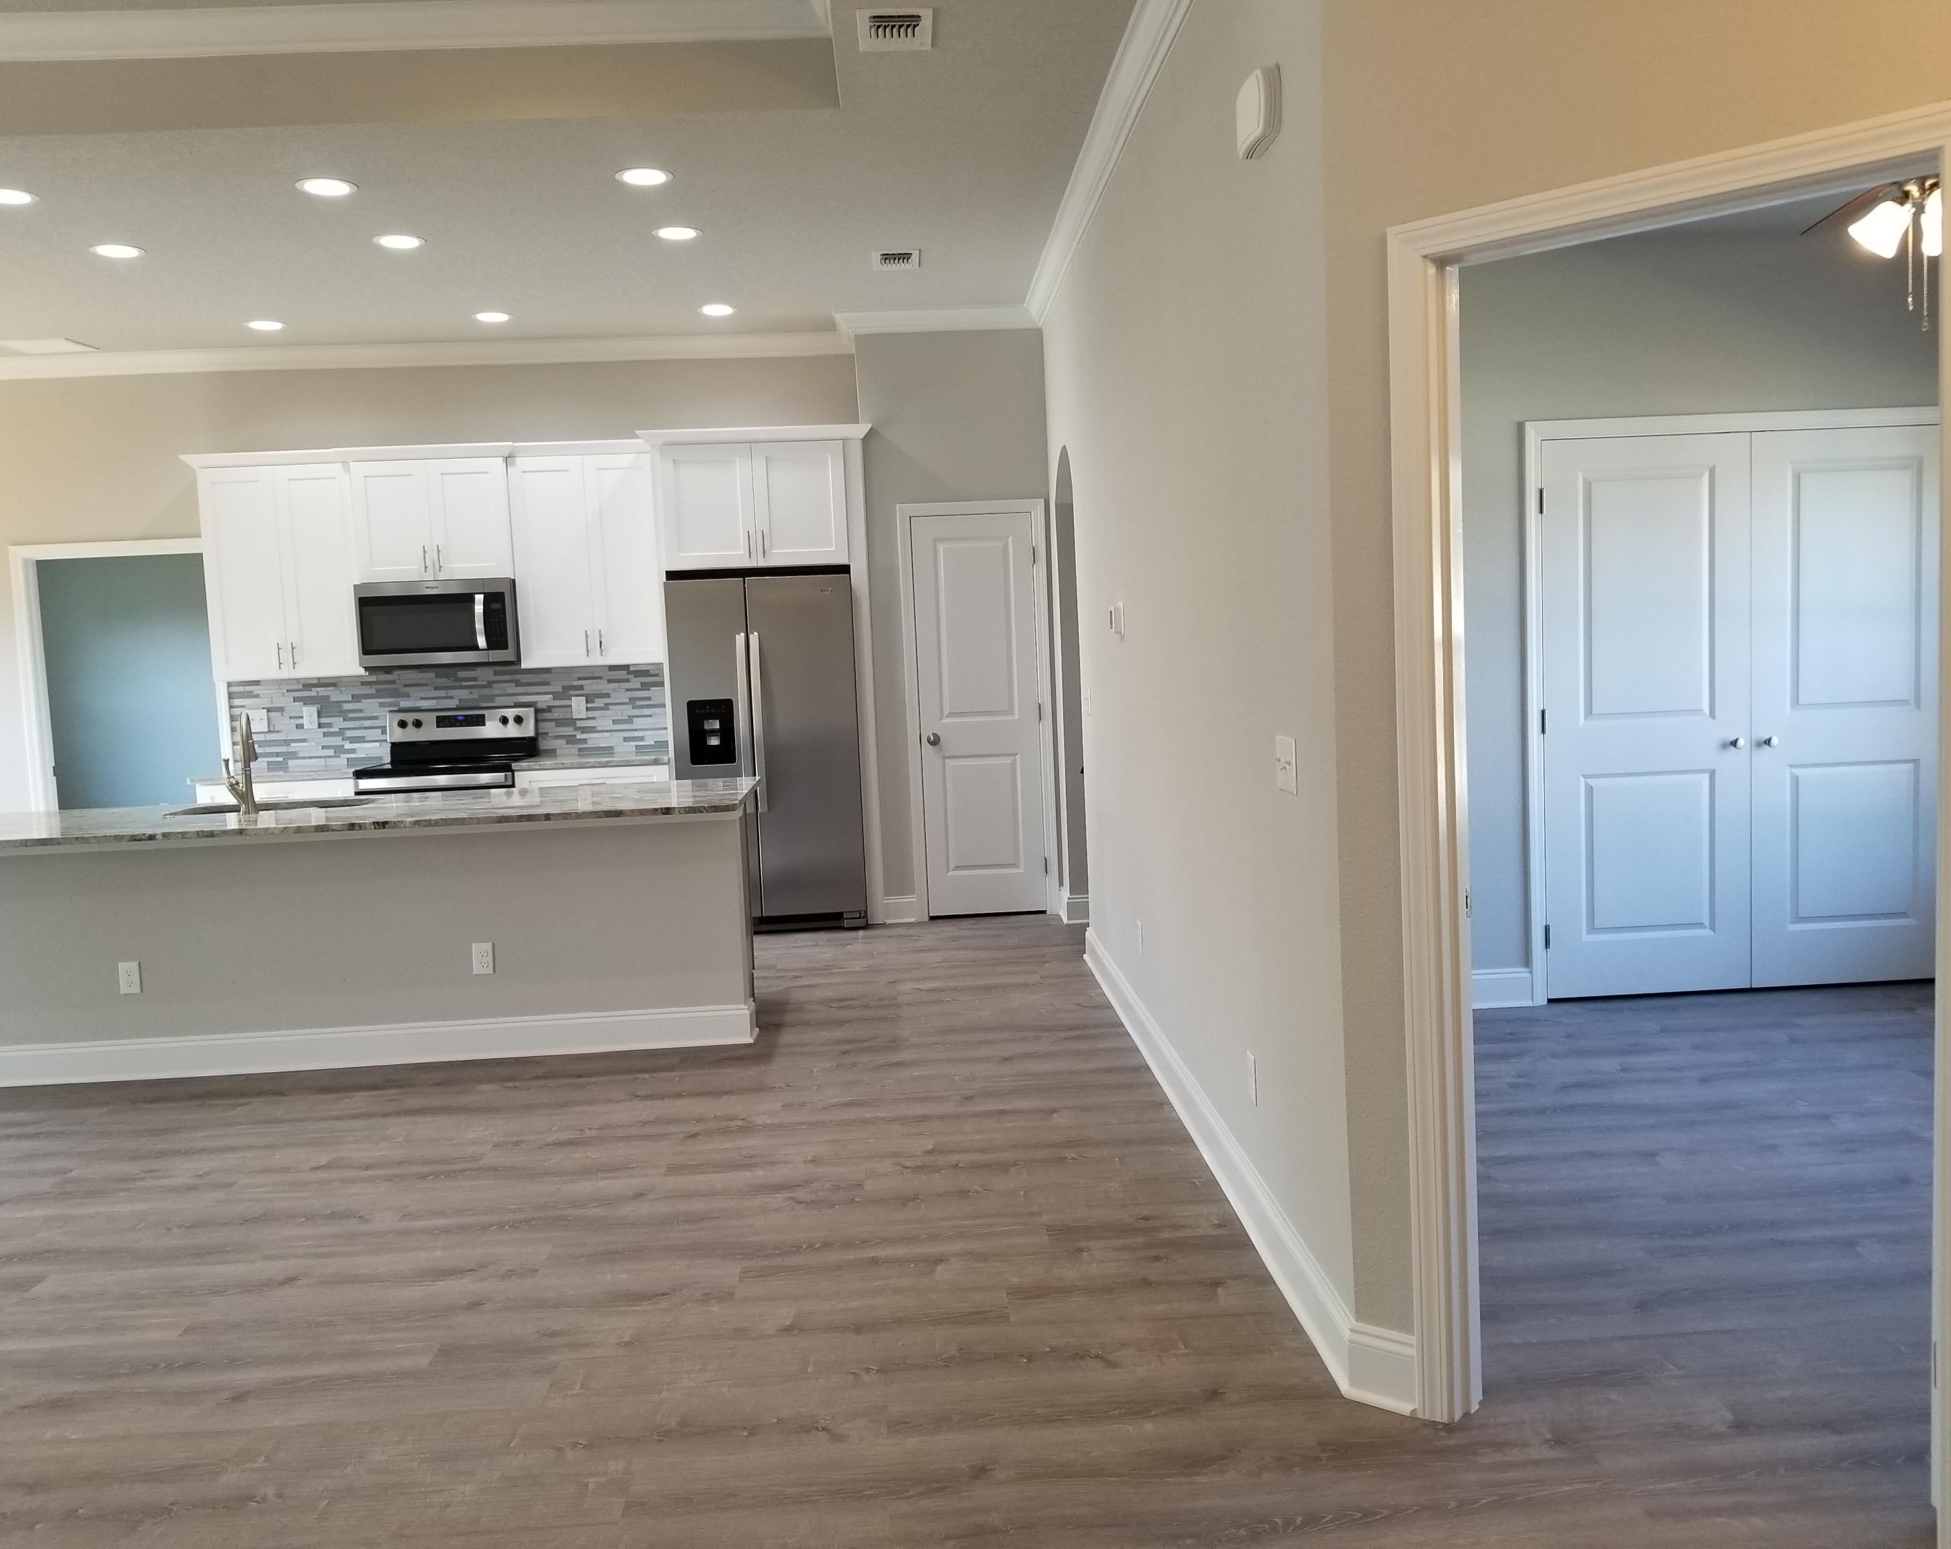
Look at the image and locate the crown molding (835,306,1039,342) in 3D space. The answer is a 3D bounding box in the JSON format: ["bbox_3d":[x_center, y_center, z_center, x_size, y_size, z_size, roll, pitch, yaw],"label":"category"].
[{"bbox_3d":[-0.178,-2.248,7.667,1.024,0.097,0.095,-3,5,-3],"label":"crown molding"}]

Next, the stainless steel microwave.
[{"bbox_3d":[-2.711,-0.772,7.982,0.765,0.415,0.433,-3,5,-3],"label":"stainless steel microwave"}]

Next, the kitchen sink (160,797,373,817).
[{"bbox_3d":[-2.595,0.227,5.786,0.700,0.210,0.390,-3,5,-3],"label":"kitchen sink"}]

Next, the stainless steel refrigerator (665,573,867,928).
[{"bbox_3d":[-1.034,-0.104,7.927,0.905,1.765,0.765,-3,5,-3],"label":"stainless steel refrigerator"}]

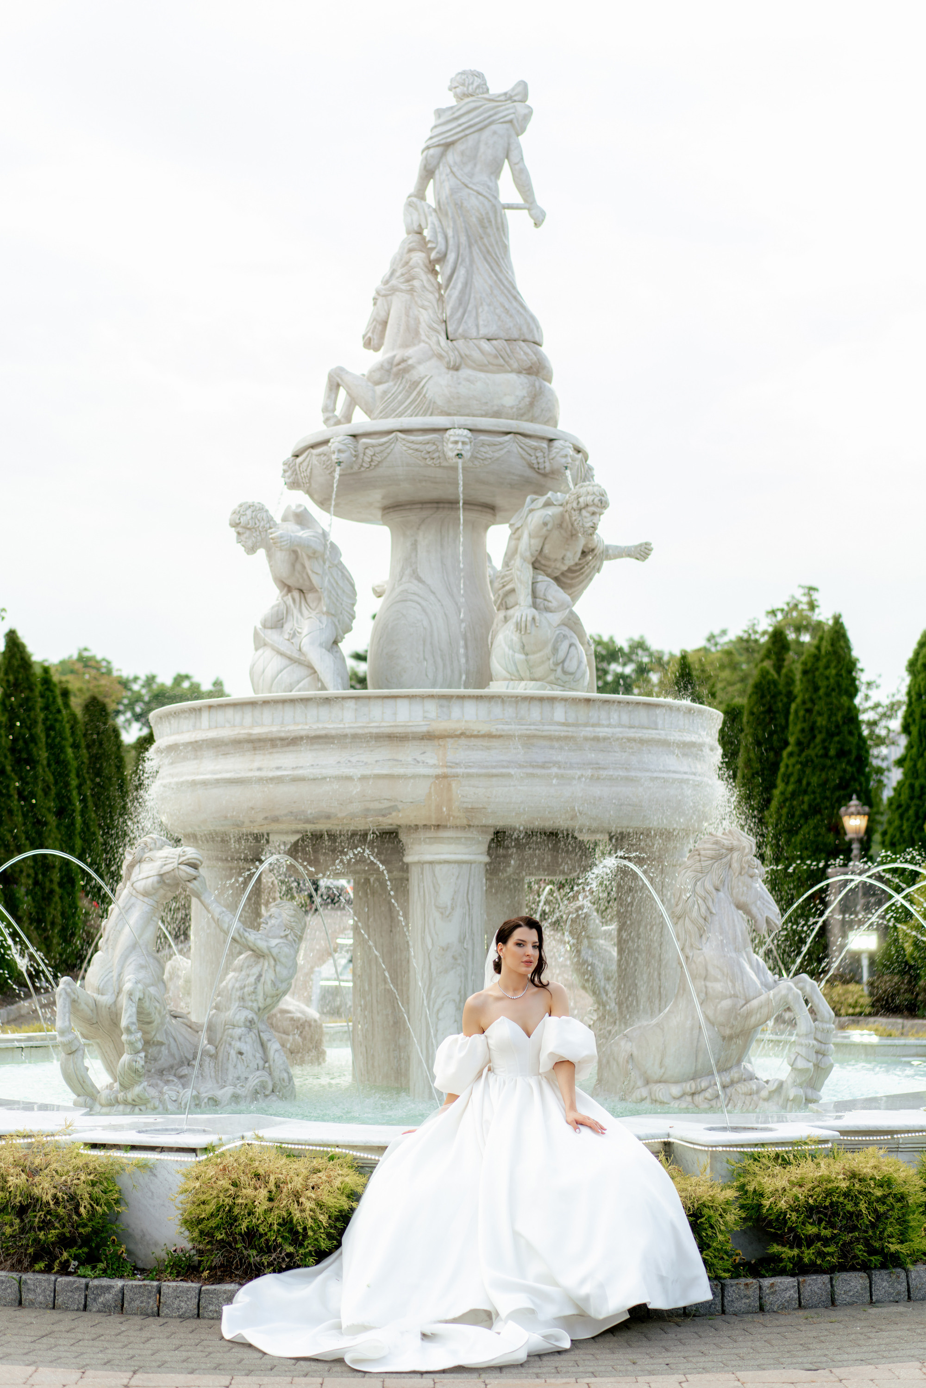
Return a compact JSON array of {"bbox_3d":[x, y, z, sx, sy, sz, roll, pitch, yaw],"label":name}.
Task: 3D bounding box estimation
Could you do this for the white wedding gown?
[{"bbox_3d":[0.000,1.627,7.189,1.590,1.005,1.692,1,-6,-8],"label":"white wedding gown"}]

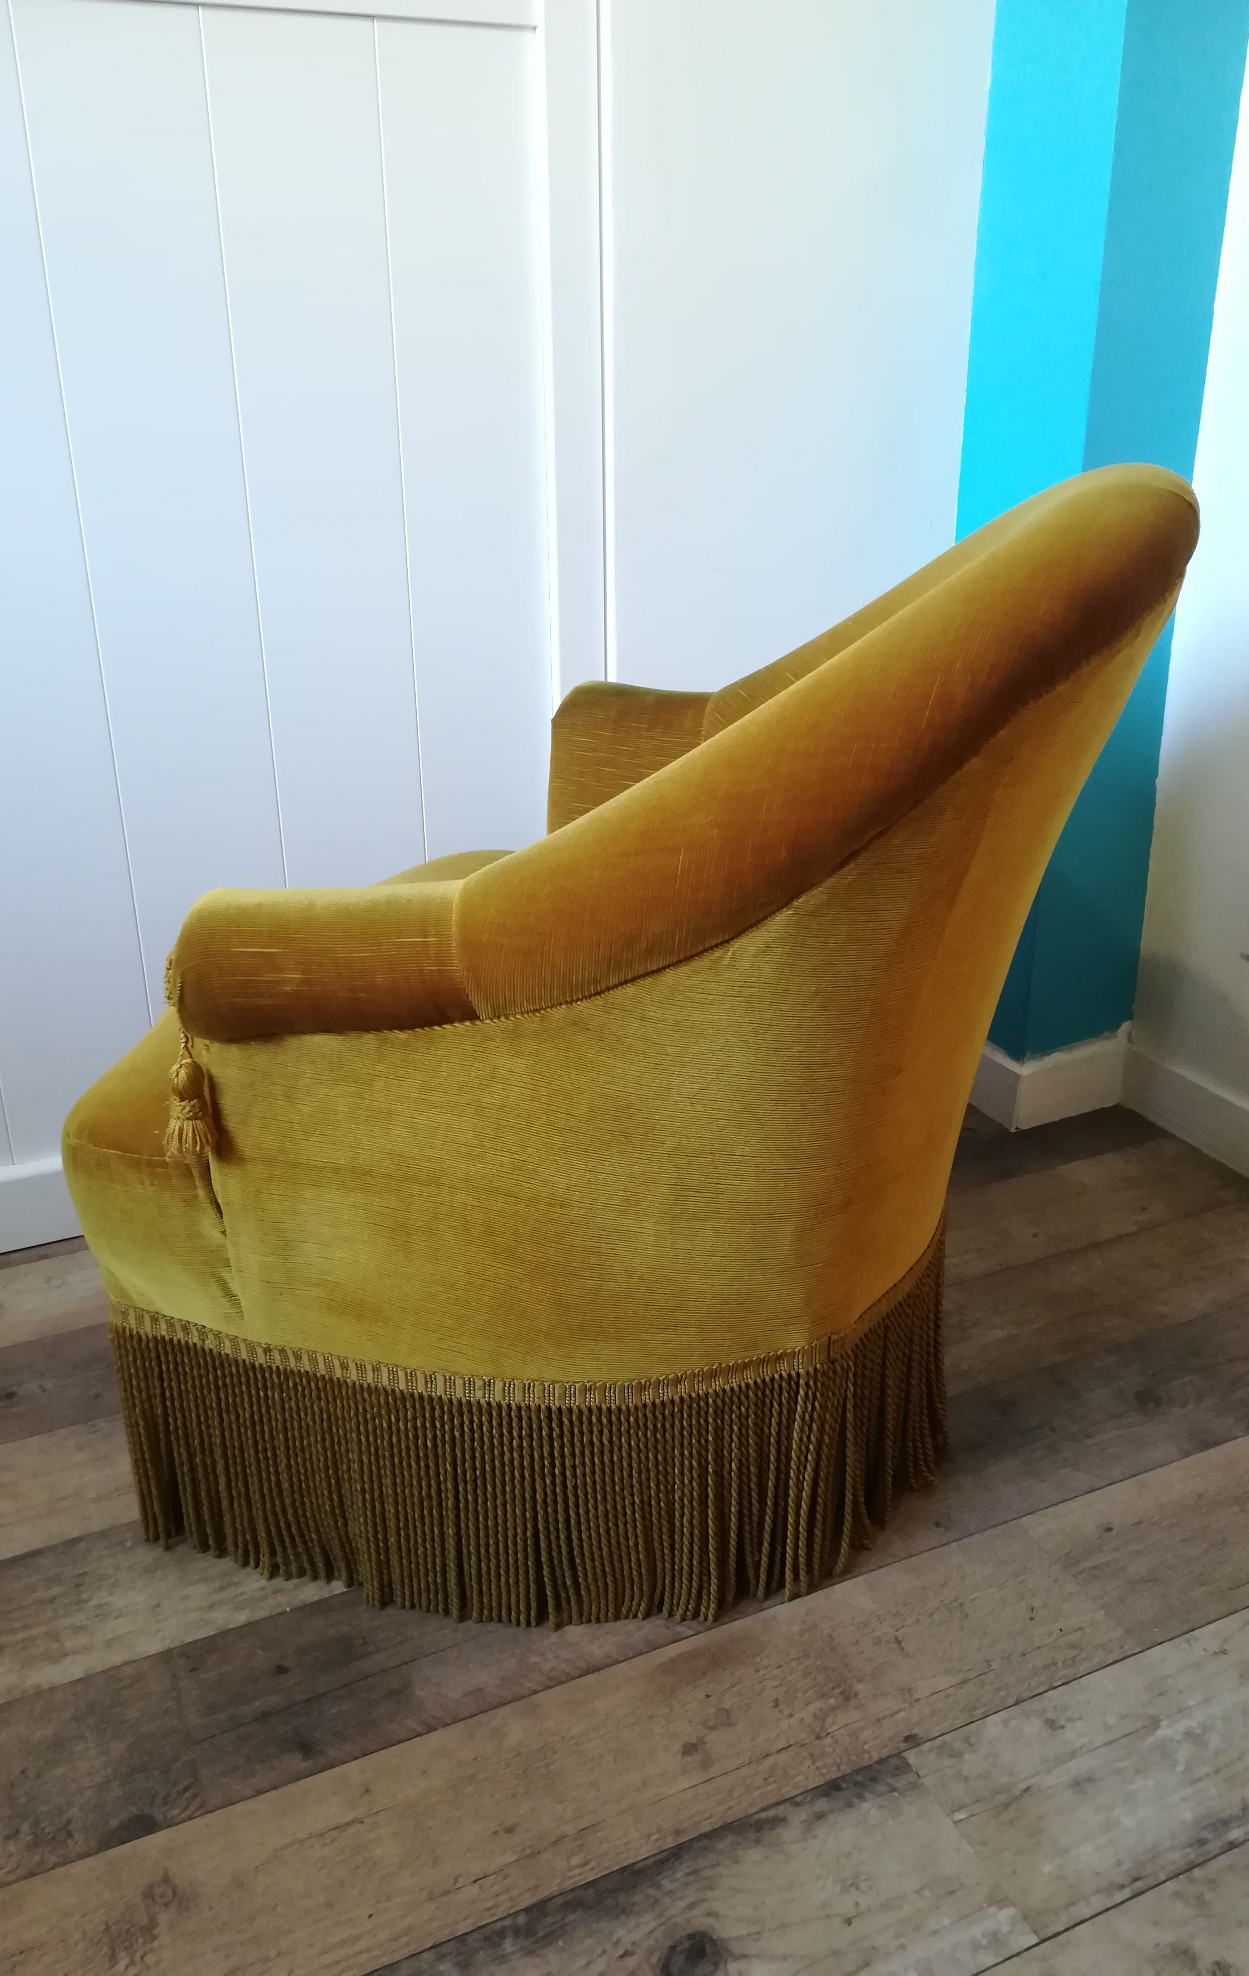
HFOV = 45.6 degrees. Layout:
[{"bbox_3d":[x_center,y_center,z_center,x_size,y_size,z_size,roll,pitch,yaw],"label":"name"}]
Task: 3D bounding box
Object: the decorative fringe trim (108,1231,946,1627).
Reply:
[{"bbox_3d":[-0.019,0.214,1.173,0.565,0.195,0.560,6,23,15],"label":"decorative fringe trim"}]

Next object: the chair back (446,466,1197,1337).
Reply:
[{"bbox_3d":[0.161,-0.089,0.989,0.380,0.492,0.640,6,23,15],"label":"chair back"}]

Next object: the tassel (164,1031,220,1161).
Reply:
[{"bbox_3d":[-0.253,0.062,0.867,0.031,0.077,0.031,6,23,15],"label":"tassel"}]

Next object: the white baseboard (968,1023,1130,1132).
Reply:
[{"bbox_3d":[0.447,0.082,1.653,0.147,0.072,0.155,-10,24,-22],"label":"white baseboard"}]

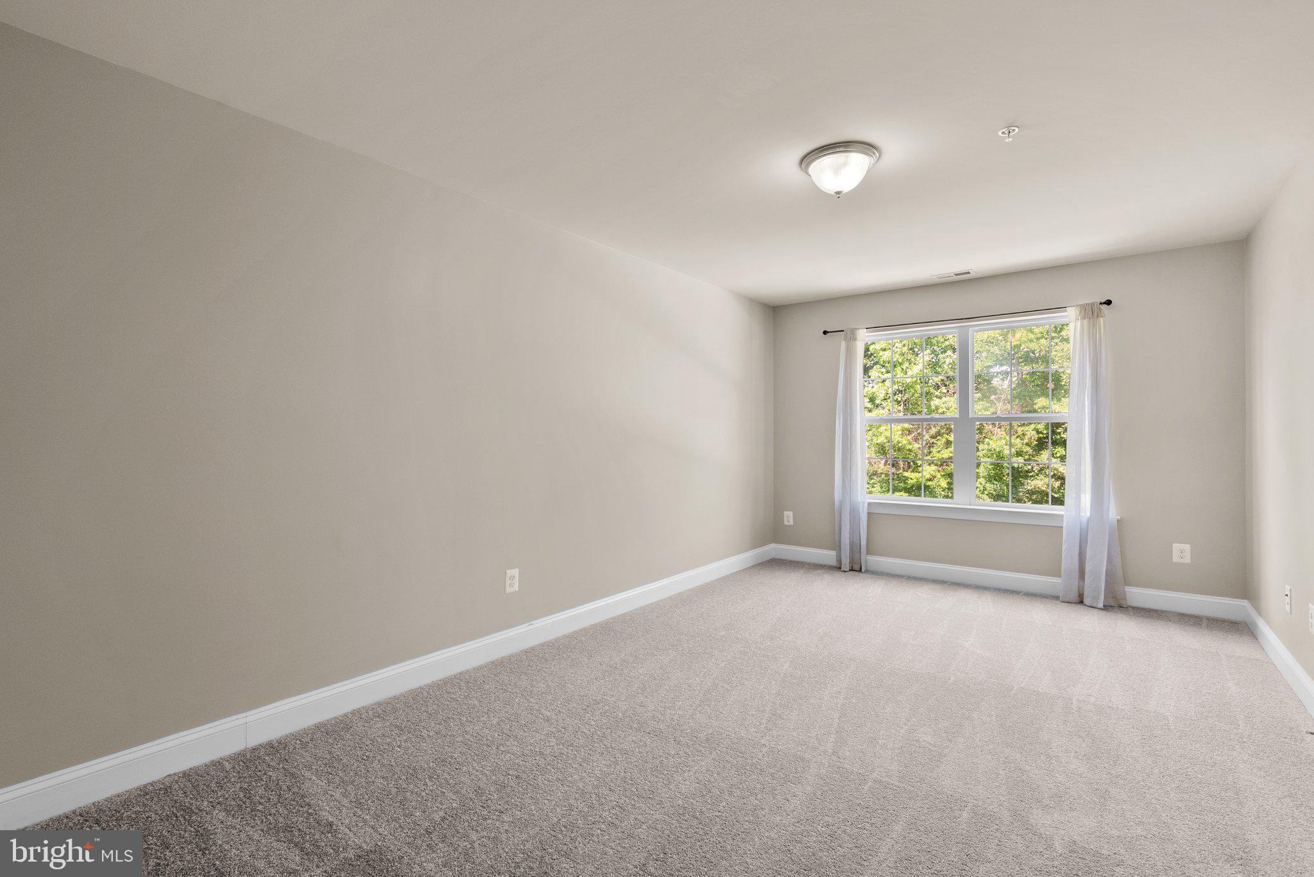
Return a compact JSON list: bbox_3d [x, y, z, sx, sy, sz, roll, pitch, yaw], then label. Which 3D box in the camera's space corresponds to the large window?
[{"bbox_3d":[2.493,-0.189,4.744,1.810,1.470,0.100,0,0,38],"label":"large window"}]

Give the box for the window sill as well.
[{"bbox_3d":[2.477,0.591,4.723,1.950,0.105,0.100,0,0,38],"label":"window sill"}]

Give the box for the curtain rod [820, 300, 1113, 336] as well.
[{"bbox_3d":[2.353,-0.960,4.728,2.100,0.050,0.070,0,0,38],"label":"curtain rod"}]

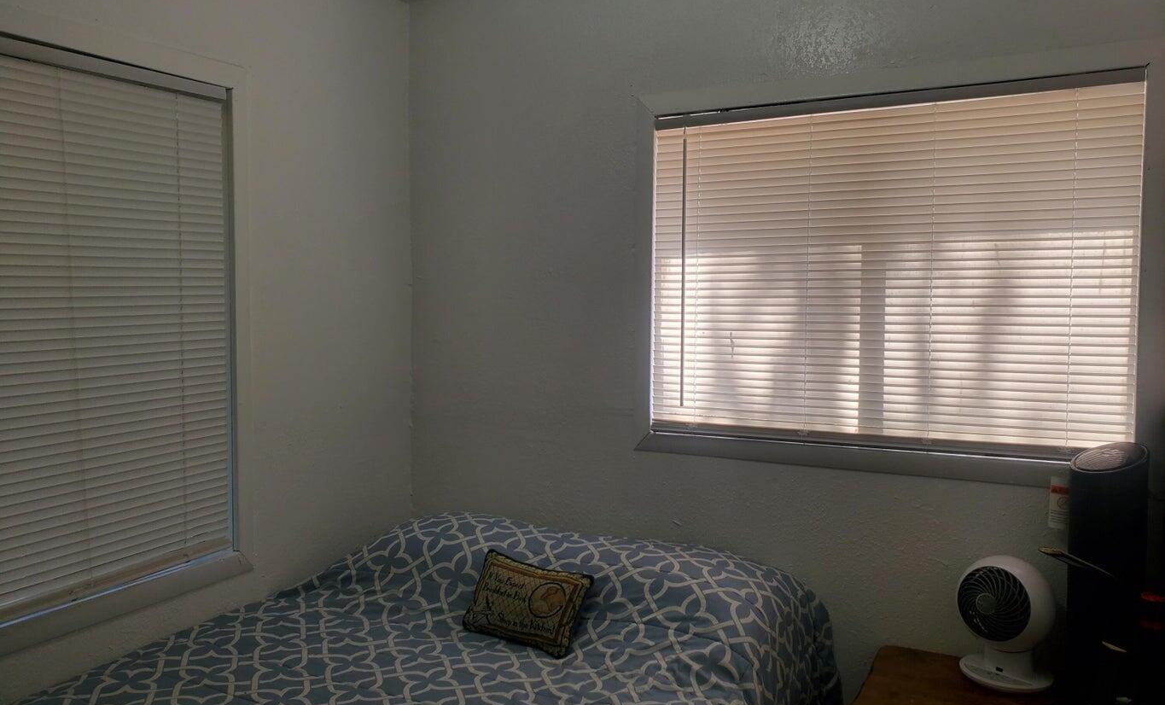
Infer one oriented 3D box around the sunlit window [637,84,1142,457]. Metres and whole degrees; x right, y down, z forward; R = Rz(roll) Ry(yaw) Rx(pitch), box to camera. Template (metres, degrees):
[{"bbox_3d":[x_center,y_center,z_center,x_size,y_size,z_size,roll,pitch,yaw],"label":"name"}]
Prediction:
[{"bbox_3d":[0.734,-0.204,2.255,1.187,0.887,0.040,2,3,28],"label":"sunlit window"}]

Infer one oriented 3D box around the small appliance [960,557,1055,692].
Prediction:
[{"bbox_3d":[0.985,0.615,2.033,0.204,0.266,0.204,-2,4,-41],"label":"small appliance"}]

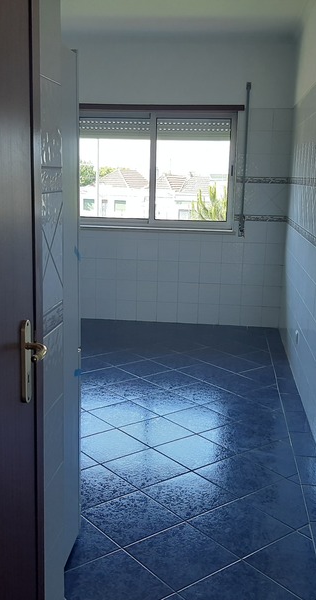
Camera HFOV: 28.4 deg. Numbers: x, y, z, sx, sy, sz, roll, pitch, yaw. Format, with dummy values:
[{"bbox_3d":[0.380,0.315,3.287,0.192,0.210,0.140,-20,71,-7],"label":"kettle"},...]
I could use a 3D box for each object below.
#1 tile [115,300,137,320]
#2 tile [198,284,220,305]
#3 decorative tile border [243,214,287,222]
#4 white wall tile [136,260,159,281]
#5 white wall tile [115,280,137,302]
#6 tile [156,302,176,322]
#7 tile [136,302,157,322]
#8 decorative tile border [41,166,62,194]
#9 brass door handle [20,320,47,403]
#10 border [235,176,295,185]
[{"bbox_3d":[-0.312,0.100,6.093,0.200,0.200,0.010,3,11,6],"label":"tile"},{"bbox_3d":[0.493,-0.060,5.967,0.200,0.200,0.010,3,11,6],"label":"tile"},{"bbox_3d":[0.988,-0.753,5.793,0.425,0.060,0.012,2,11,6],"label":"decorative tile border"},{"bbox_3d":[-0.103,-0.284,5.992,0.200,0.200,0.010,3,11,6],"label":"white wall tile"},{"bbox_3d":[-0.309,-0.095,6.074,0.200,0.199,0.010,2,11,6],"label":"white wall tile"},{"bbox_3d":[0.088,0.118,6.070,0.200,0.196,0.010,2,11,6],"label":"tile"},{"bbox_3d":[-0.112,0.109,6.071,0.200,0.200,0.010,3,11,6],"label":"tile"},{"bbox_3d":[-0.267,-0.299,1.552,0.010,0.062,0.190,3,11,6],"label":"decorative tile border"},{"bbox_3d":[-0.274,0.146,1.359,0.052,0.195,0.119,2,11,6],"label":"brass door handle"},{"bbox_3d":[0.965,-1.091,5.708,0.490,0.060,0.010,3,11,6],"label":"border"}]

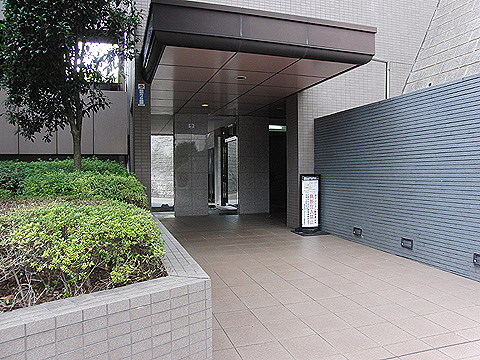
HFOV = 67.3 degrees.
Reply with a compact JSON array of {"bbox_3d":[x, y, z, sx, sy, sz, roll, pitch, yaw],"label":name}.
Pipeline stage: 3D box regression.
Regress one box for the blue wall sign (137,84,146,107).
[{"bbox_3d":[-1.527,-1.312,5.614,0.105,0.340,0.015,-1,1,-18],"label":"blue wall sign"}]

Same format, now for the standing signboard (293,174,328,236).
[{"bbox_3d":[1.215,0.413,6.197,0.490,1.015,0.460,-1,1,-17],"label":"standing signboard"}]

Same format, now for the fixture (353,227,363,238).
[{"bbox_3d":[1.741,0.783,5.377,0.050,0.110,0.200,-1,1,-18],"label":"fixture"}]

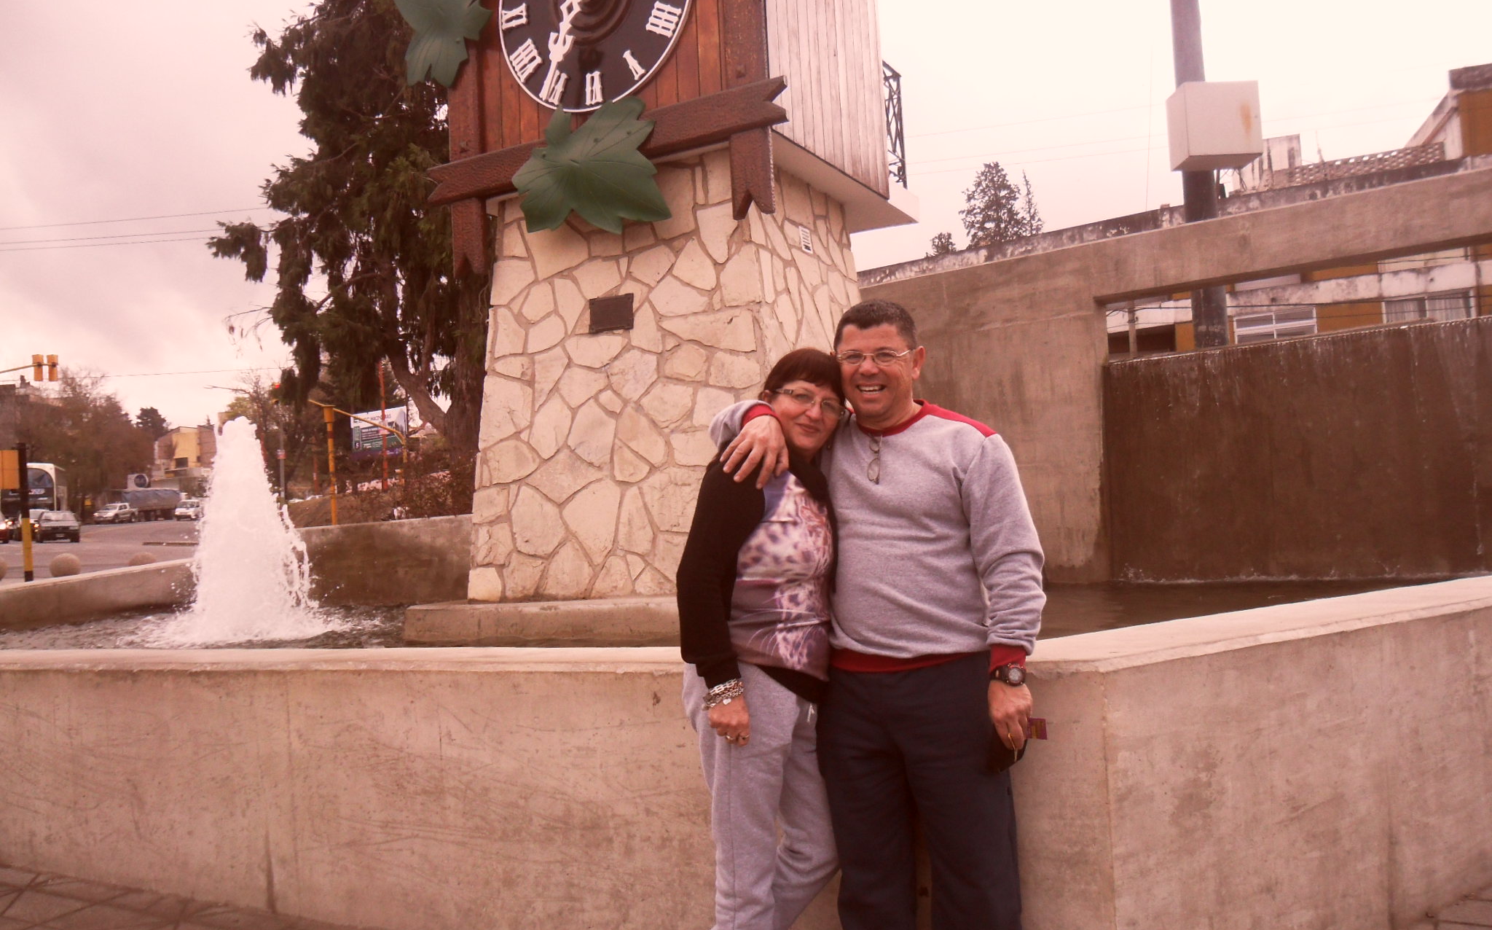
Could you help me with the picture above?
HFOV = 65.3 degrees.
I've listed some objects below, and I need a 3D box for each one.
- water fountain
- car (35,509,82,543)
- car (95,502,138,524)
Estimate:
[{"bbox_3d":[-3.398,0.423,7.900,1.200,1.500,1.200,-3,-3,0],"label":"water fountain"},{"bbox_3d":[-32.770,2.918,55.500,1.640,1.400,4.150,-1,-4,-35],"label":"car"},{"bbox_3d":[-56.250,4.292,104.000,1.800,1.770,5.100,-3,-3,-6],"label":"car"}]

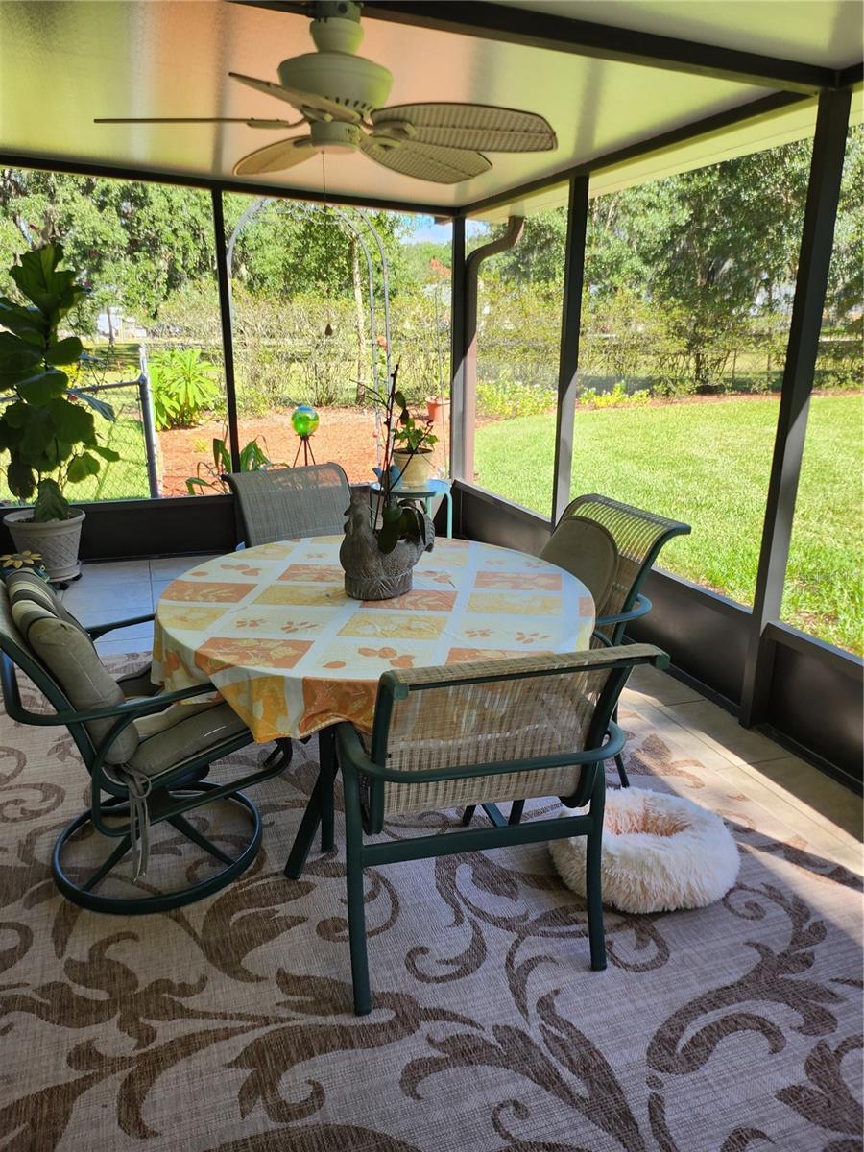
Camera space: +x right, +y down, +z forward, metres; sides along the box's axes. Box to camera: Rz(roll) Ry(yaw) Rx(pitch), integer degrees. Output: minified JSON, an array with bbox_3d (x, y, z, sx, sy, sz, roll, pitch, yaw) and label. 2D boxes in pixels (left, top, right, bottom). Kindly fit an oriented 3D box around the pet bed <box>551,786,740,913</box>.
[{"bbox_3d":[0.586,0.716,2.218,0.540,0.190,0.540,0,16,0],"label":"pet bed"}]

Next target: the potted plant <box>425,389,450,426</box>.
[{"bbox_3d":[0.197,-3.117,14.923,0.580,0.660,0.580,0,16,0],"label":"potted plant"}]

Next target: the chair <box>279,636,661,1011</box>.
[{"bbox_3d":[0.080,0.465,1.878,0.640,0.870,0.830,-4,17,-13],"label":"chair"}]

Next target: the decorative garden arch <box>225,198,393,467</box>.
[{"bbox_3d":[-0.971,-1.619,6.351,1.180,2.560,0.470,-4,17,-14],"label":"decorative garden arch"}]

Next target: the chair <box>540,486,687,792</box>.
[{"bbox_3d":[0.347,0.211,2.717,0.820,0.880,0.640,-6,17,-19],"label":"chair"}]

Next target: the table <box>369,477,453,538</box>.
[{"bbox_3d":[-0.138,-0.341,5.295,0.540,0.500,0.540,0,16,0],"label":"table"}]

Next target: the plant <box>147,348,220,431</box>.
[{"bbox_3d":[-4.552,-3.400,14.528,1.400,1.420,1.350,0,16,0],"label":"plant"}]

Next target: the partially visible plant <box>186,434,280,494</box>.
[{"bbox_3d":[-1.433,-0.600,5.814,0.680,0.880,0.650,0,16,0],"label":"partially visible plant"}]

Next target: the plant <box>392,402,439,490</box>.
[{"bbox_3d":[-0.117,-0.828,5.143,0.300,0.520,0.300,0,16,0],"label":"plant"}]

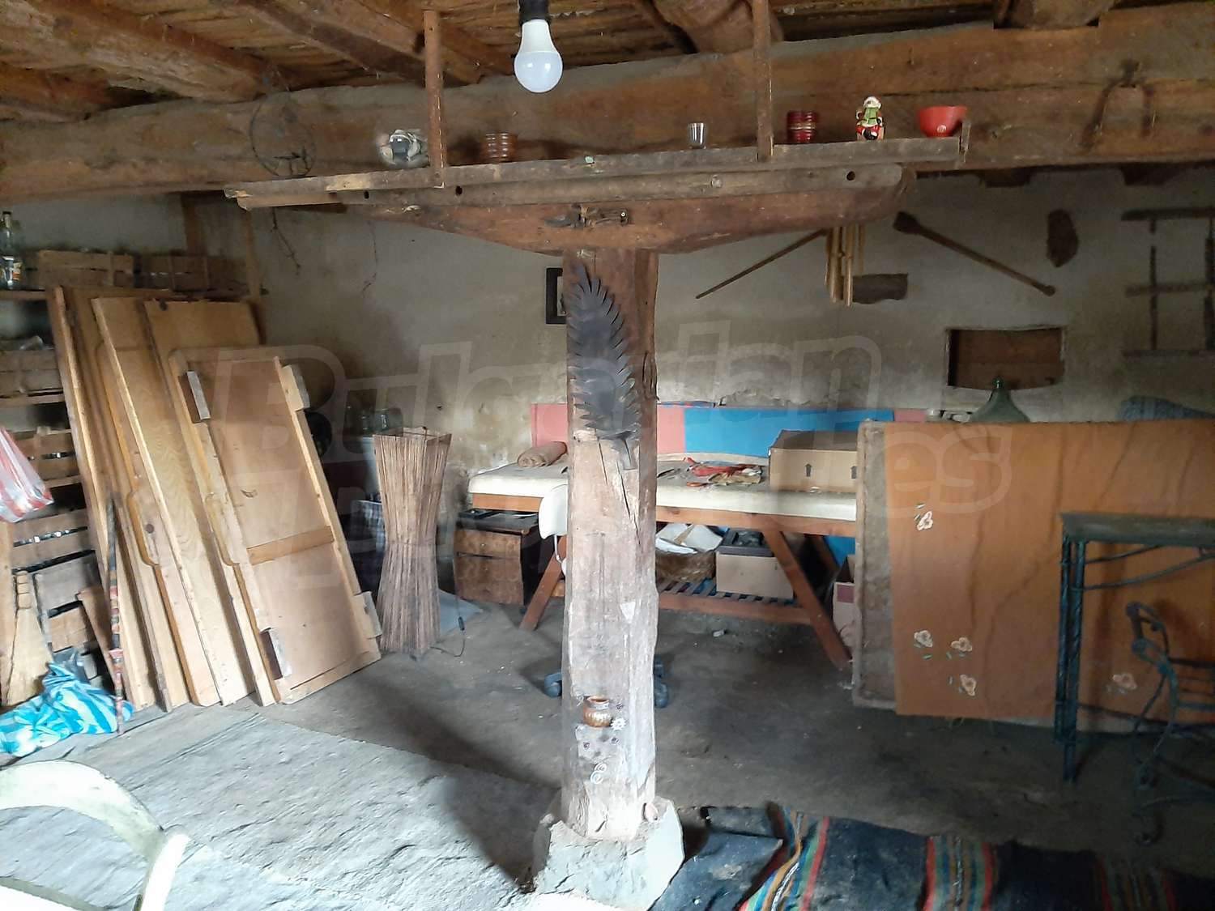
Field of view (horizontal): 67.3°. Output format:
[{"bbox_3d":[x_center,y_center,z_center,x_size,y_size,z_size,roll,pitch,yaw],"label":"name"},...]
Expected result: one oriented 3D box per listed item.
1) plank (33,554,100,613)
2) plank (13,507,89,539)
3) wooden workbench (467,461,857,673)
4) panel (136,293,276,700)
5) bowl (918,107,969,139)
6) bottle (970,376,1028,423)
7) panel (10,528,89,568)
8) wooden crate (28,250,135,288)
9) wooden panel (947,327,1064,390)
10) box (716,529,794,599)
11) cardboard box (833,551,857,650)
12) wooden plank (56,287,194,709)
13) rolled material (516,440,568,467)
[{"bbox_3d":[-2.221,0.531,3.800,0.020,0.190,0.340,3,8,20],"label":"plank"},{"bbox_3d":[-2.245,0.282,3.700,0.020,0.085,0.400,3,8,20],"label":"plank"},{"bbox_3d":[0.484,0.457,4.641,2.100,0.760,0.980,2,7,21],"label":"wooden workbench"},{"bbox_3d":[-1.460,0.154,3.784,0.030,1.640,0.530,-18,-2,26],"label":"panel"},{"bbox_3d":[0.723,-0.719,1.966,0.112,0.072,0.112,3,8,20],"label":"bowl"},{"bbox_3d":[1.763,-0.108,4.134,0.350,0.500,0.350,3,8,20],"label":"bottle"},{"bbox_3d":[-2.245,0.375,3.712,0.020,0.085,0.400,3,8,20],"label":"panel"},{"bbox_3d":[-2.293,-0.771,3.835,0.280,0.140,0.460,3,8,20],"label":"wooden crate"},{"bbox_3d":[2.030,-0.492,4.654,0.560,0.320,0.040,3,8,20],"label":"wooden panel"},{"bbox_3d":[0.742,0.515,4.417,0.360,0.235,0.350,3,8,20],"label":"box"},{"bbox_3d":[1.280,0.682,4.243,0.380,0.390,0.300,3,8,20],"label":"cardboard box"},{"bbox_3d":[-1.805,0.140,3.703,0.035,1.629,0.560,-9,2,26],"label":"wooden plank"},{"bbox_3d":[-0.346,-0.029,5.149,0.120,0.115,0.580,2,7,21],"label":"rolled material"}]

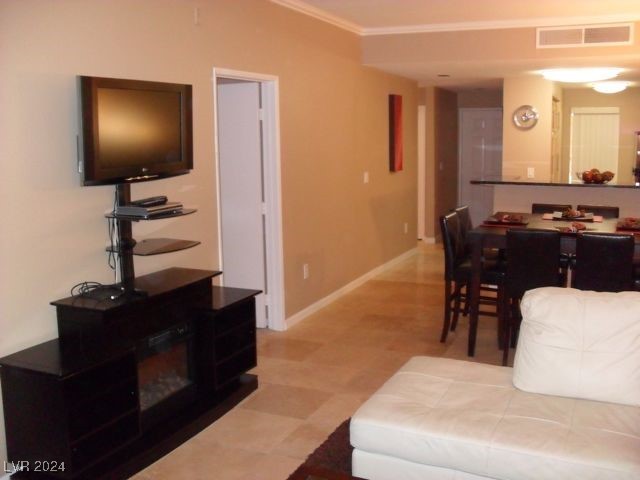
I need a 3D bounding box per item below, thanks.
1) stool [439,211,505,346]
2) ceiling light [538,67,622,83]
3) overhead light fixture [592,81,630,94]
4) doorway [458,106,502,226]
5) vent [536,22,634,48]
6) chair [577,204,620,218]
[{"bbox_3d":[1.230,0.307,5.095,0.530,0.990,0.400,3,10,24],"label":"stool"},{"bbox_3d":[2.849,-1.794,7.131,0.720,0.130,0.720,3,10,24],"label":"ceiling light"},{"bbox_3d":[4.091,-2.122,9.123,0.450,0.125,0.450,3,10,24],"label":"overhead light fixture"},{"bbox_3d":[2.735,-1.143,10.782,0.920,2.080,0.120,3,10,24],"label":"doorway"},{"bbox_3d":[2.380,-1.842,5.838,0.800,0.190,0.030,3,10,24],"label":"vent"},{"bbox_3d":[2.368,0.224,5.575,0.400,0.990,0.530,3,10,24],"label":"chair"}]

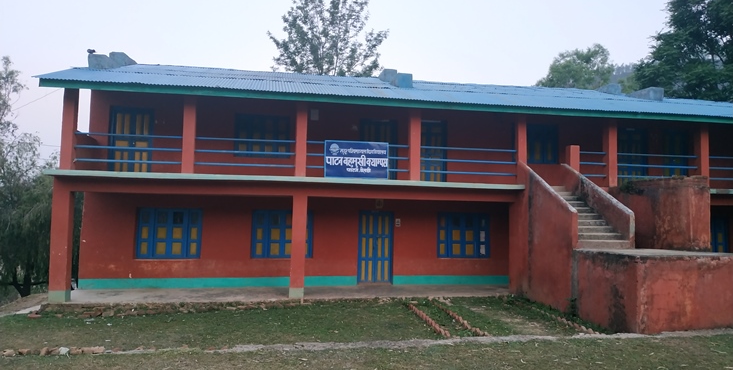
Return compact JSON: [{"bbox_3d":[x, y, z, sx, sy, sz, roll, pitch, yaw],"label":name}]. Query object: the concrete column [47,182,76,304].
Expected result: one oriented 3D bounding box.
[{"bbox_3d":[-6.681,1.217,11.203,0.344,2.647,0.340,2,-3,-10],"label":"concrete column"}]

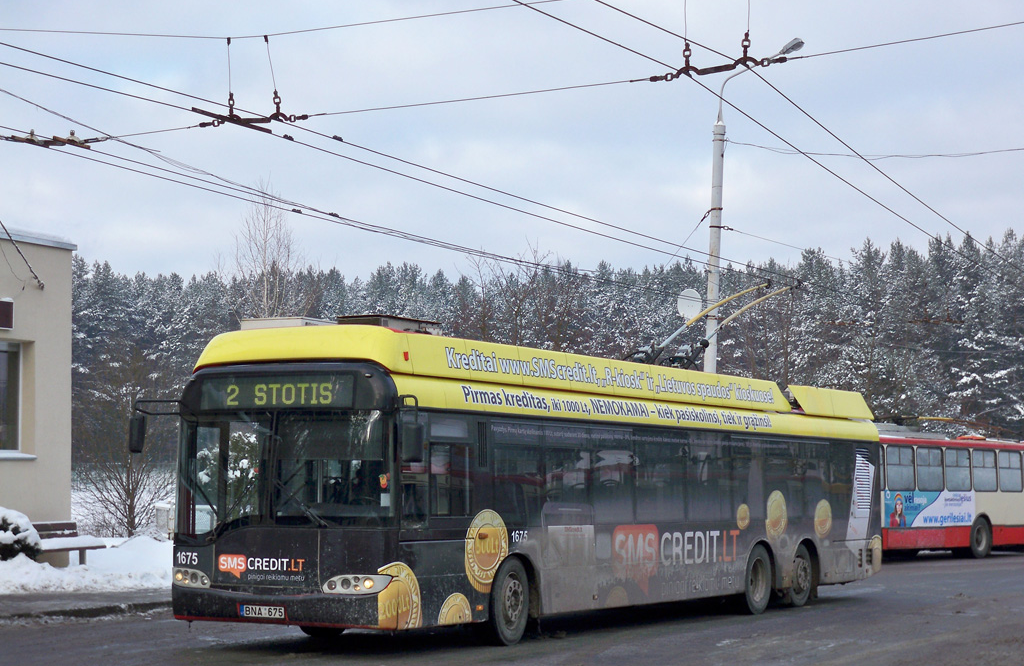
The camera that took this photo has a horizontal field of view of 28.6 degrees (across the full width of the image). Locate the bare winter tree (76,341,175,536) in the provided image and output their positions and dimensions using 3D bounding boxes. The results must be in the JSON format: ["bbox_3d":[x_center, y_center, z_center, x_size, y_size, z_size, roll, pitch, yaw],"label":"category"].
[{"bbox_3d":[-9.150,2.450,47.500,3.100,4.900,3.100,-2,-5,29],"label":"bare winter tree"}]

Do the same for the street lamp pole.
[{"bbox_3d":[5.200,-0.800,43.700,2.400,11.400,0.360,-2,-5,23],"label":"street lamp pole"}]

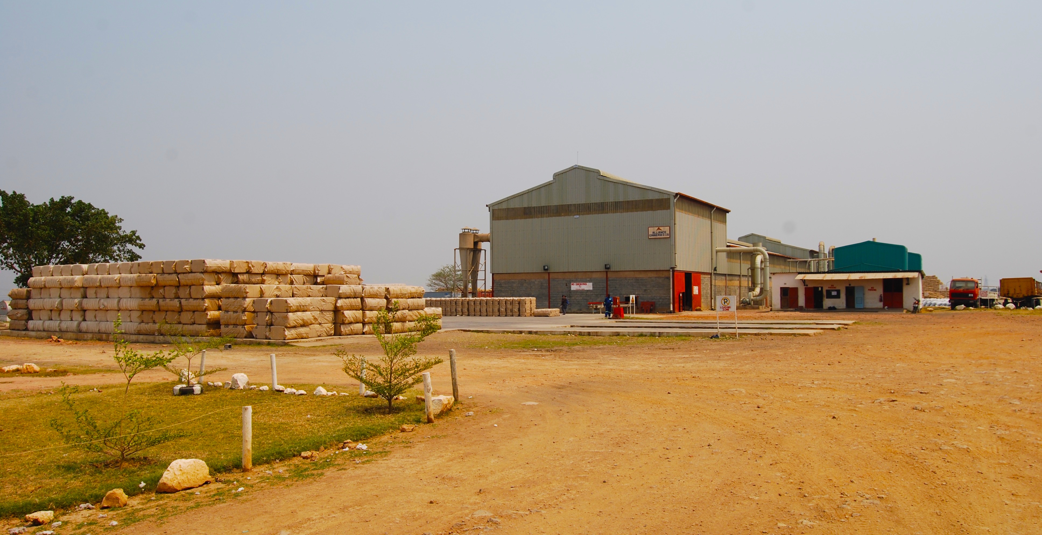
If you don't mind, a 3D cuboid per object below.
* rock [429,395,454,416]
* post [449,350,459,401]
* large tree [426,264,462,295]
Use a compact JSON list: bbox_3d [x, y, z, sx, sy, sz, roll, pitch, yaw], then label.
[{"bbox_3d":[-1.270,2.149,12.391,0.390,0.260,0.360,1,-2,-30],"label":"rock"},{"bbox_3d":[-1.144,1.864,13.581,0.100,0.900,0.100,-5,-2,0],"label":"post"},{"bbox_3d":[-12.431,2.959,134.974,8.200,7.040,8.000,0,-2,0],"label":"large tree"}]

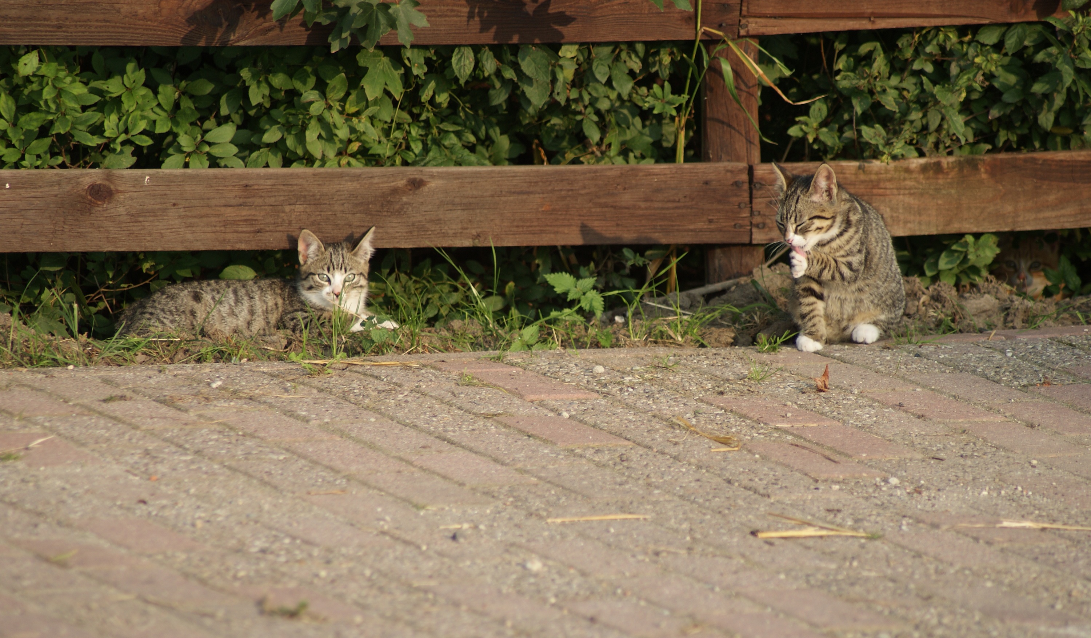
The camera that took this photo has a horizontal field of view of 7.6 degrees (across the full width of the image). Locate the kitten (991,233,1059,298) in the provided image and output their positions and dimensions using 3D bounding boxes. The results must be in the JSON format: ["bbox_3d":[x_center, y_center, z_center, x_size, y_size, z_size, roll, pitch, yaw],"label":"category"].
[{"bbox_3d":[0.648,-0.078,11.053,0.140,0.145,0.260,2,10,6],"label":"kitten"}]

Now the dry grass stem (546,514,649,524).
[{"bbox_3d":[0.060,0.226,9.314,0.124,0.004,0.006,-2,10,-22],"label":"dry grass stem"}]

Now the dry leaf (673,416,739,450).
[{"bbox_3d":[0.198,0.133,9.992,0.042,0.016,0.165,-3,11,-24],"label":"dry leaf"}]

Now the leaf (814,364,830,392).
[{"bbox_3d":[0.349,0.072,10.291,0.019,0.034,0.018,6,11,26],"label":"leaf"}]

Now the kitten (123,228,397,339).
[{"bbox_3d":[-0.365,-0.046,10.260,0.338,0.137,0.150,0,10,-7],"label":"kitten"}]

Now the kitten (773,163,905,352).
[{"bbox_3d":[0.383,-0.088,10.625,0.180,0.232,0.130,-9,14,-43],"label":"kitten"}]

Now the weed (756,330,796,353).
[{"bbox_3d":[0.293,0.025,10.568,0.052,0.026,0.040,1,10,0],"label":"weed"}]

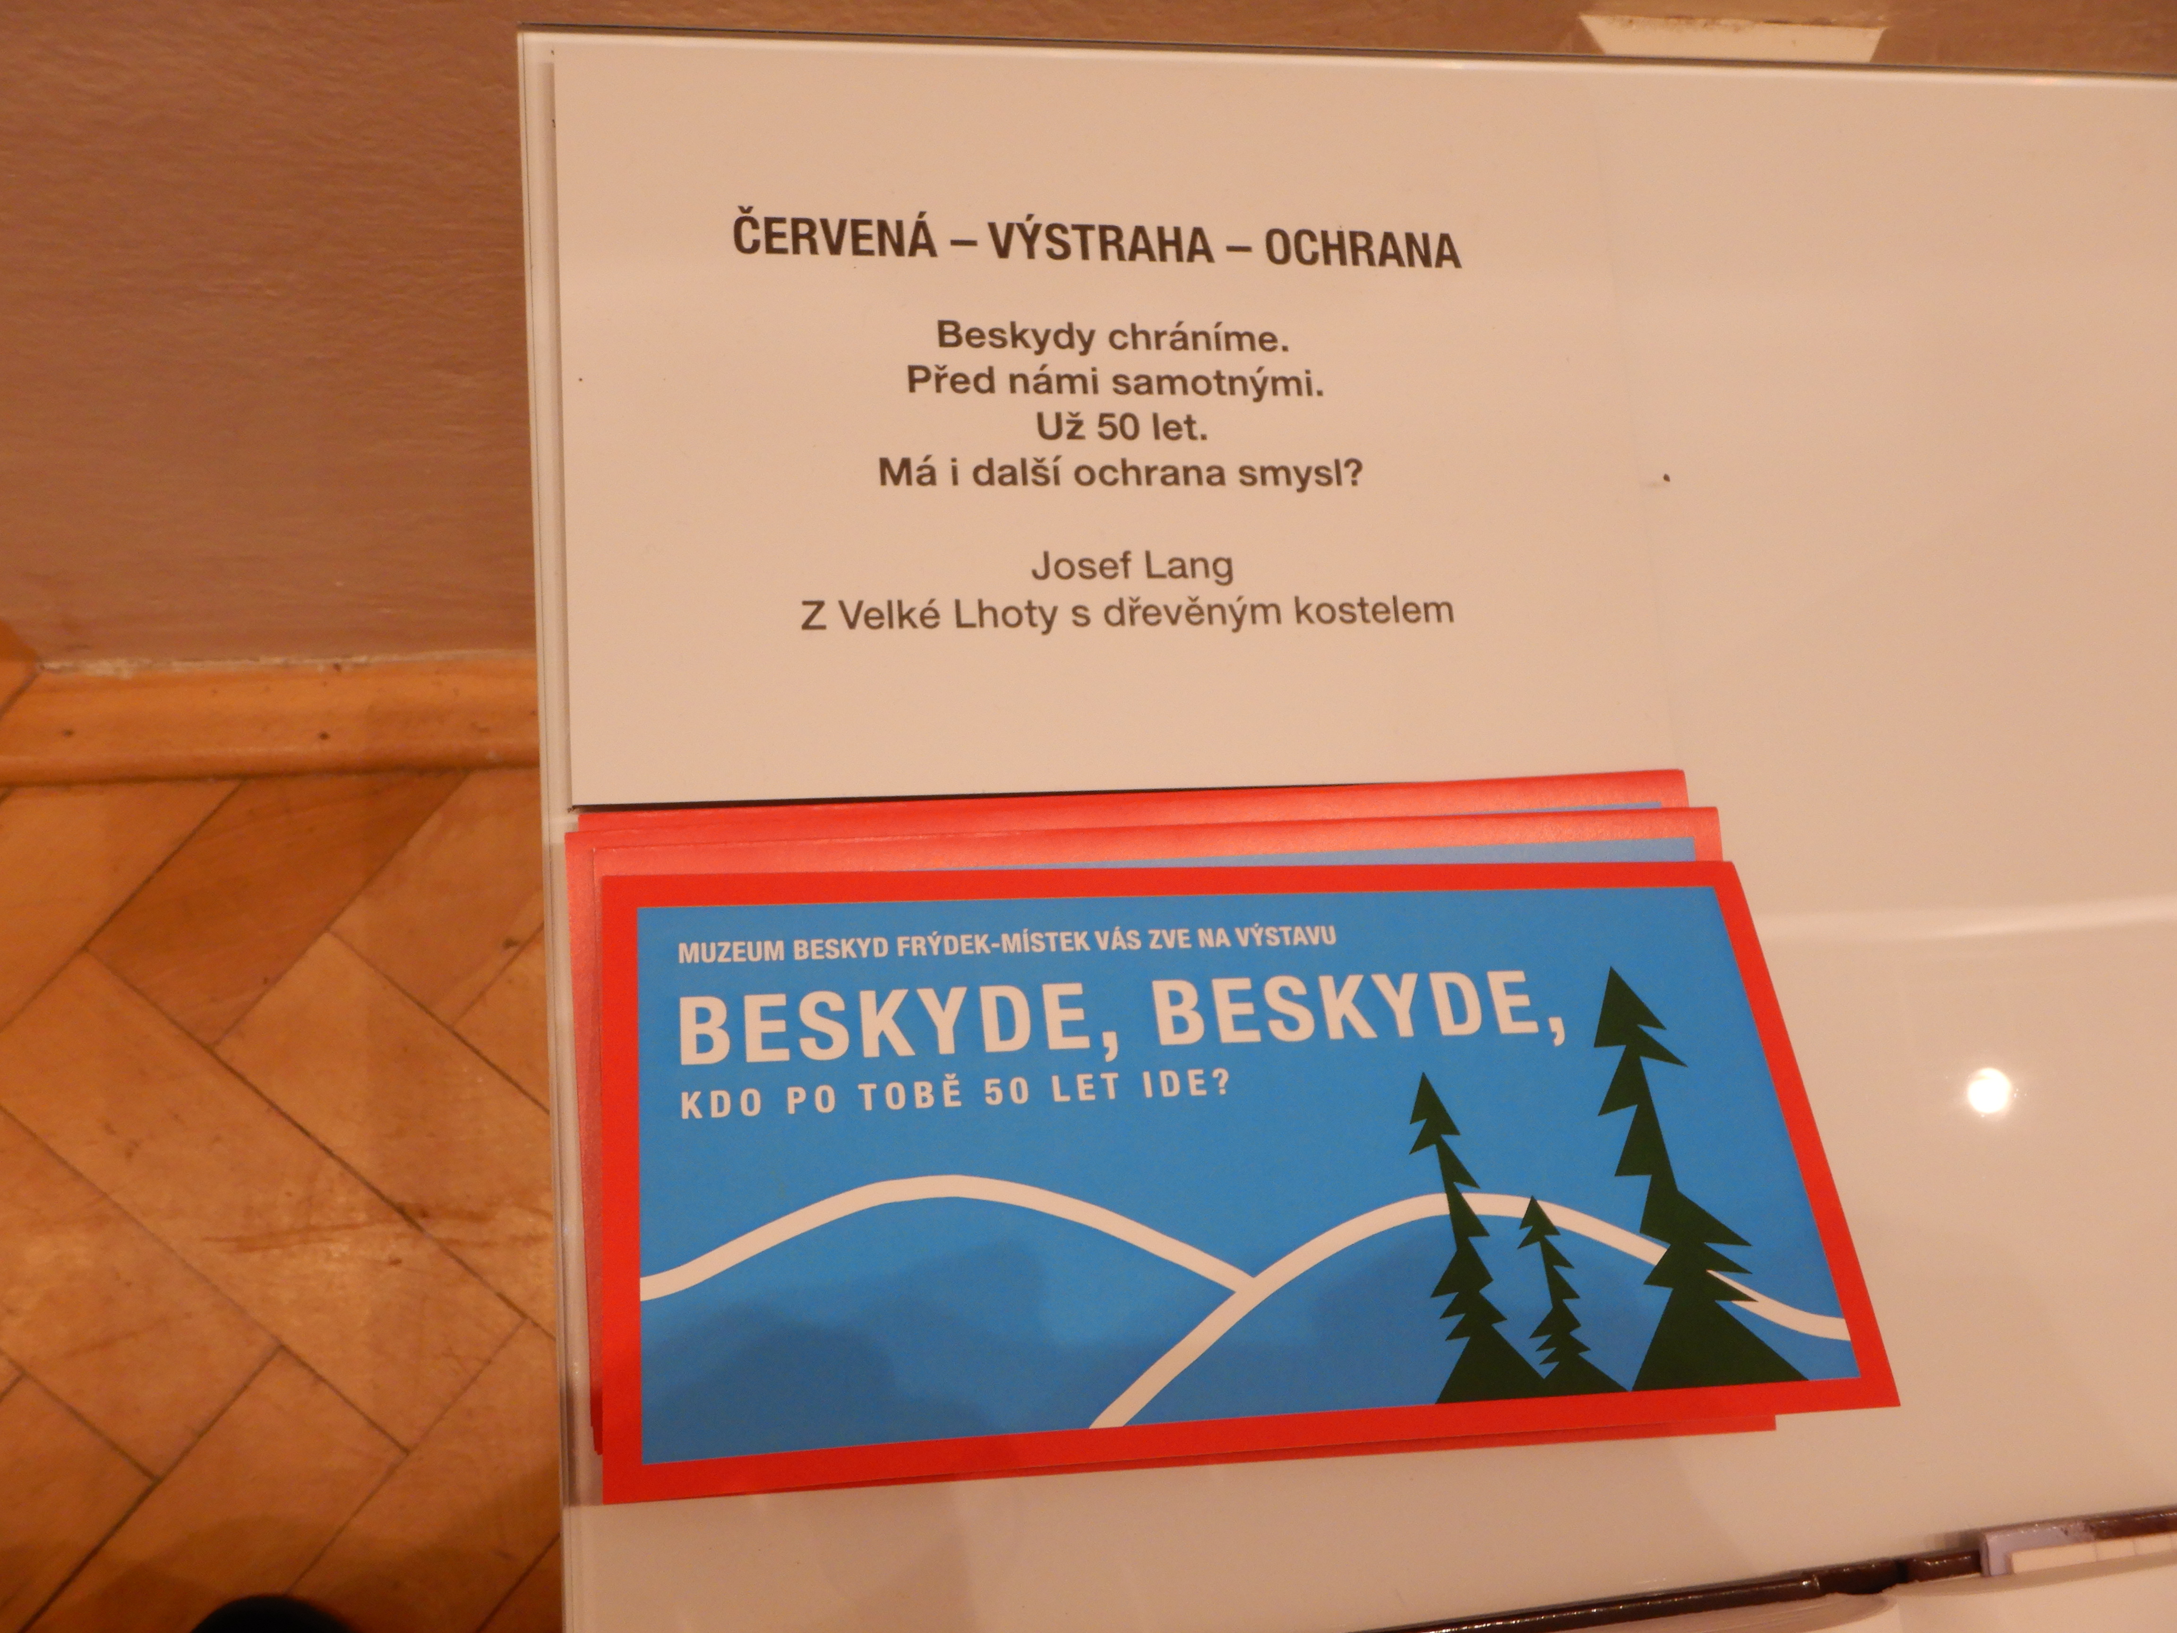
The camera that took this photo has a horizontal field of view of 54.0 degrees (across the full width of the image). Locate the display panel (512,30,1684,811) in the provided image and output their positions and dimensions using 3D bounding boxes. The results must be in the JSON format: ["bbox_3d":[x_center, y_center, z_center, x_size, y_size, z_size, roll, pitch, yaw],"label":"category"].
[{"bbox_3d":[0.006,-0.077,0.416,0.210,0.005,0.149,-2,79,-11],"label":"display panel"}]

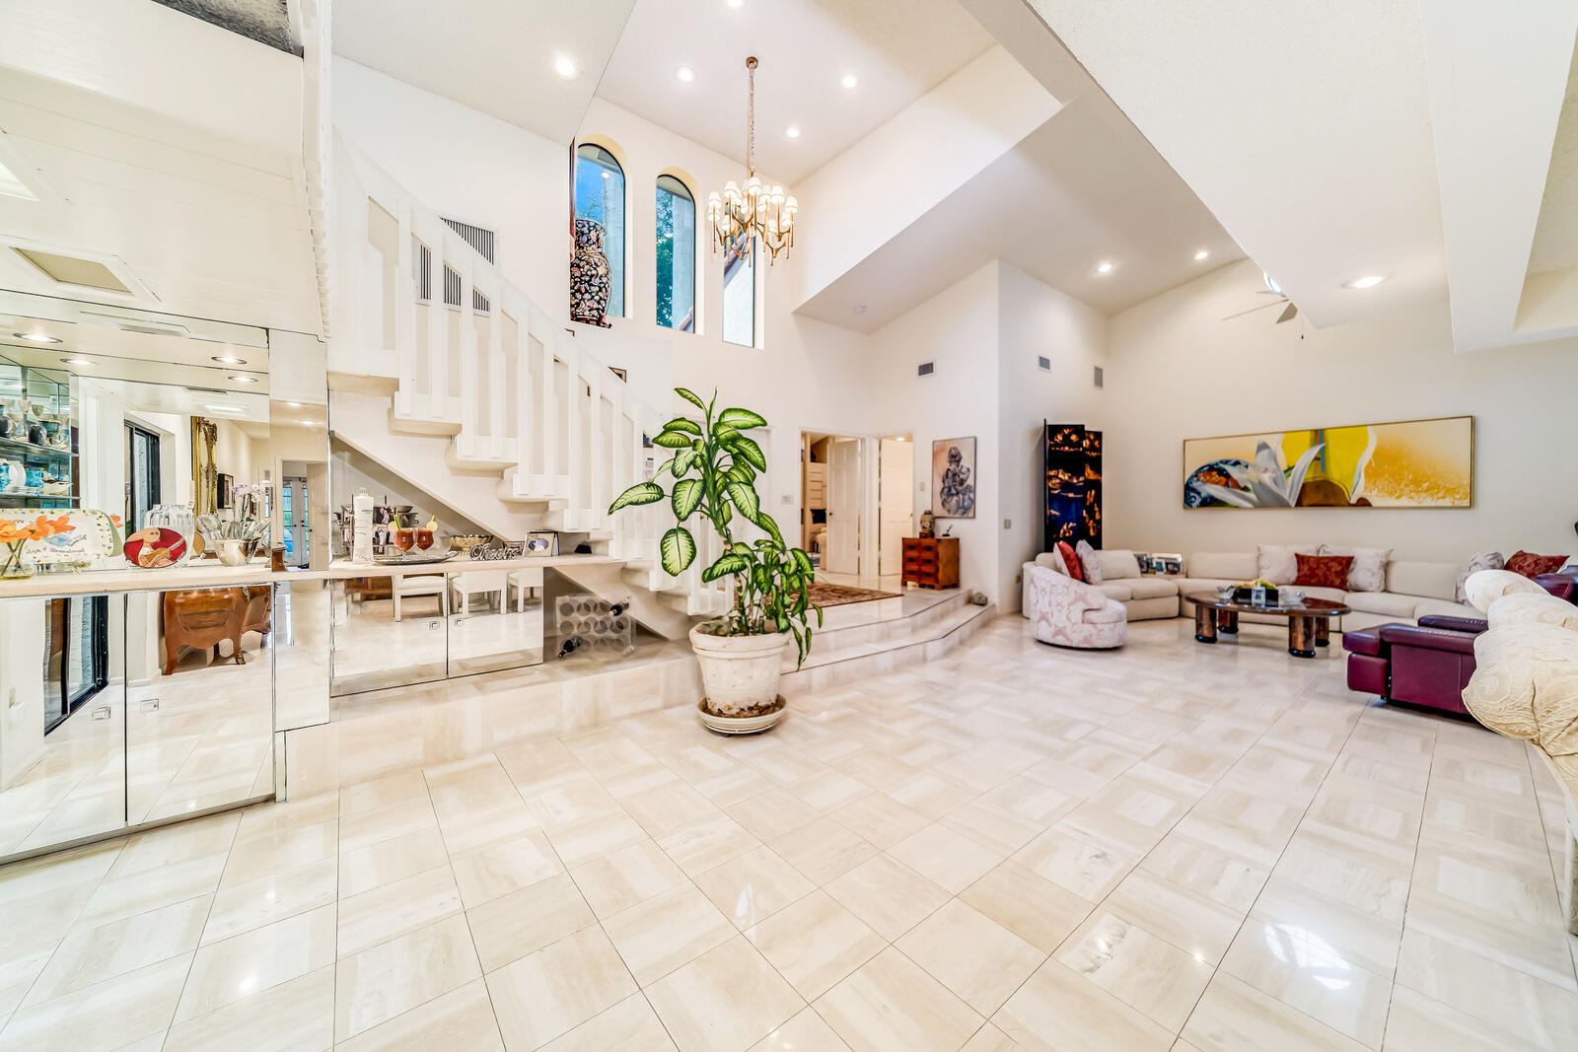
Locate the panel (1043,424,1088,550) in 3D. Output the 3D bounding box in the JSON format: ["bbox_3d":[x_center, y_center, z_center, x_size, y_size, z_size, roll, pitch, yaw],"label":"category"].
[{"bbox_3d":[4.235,-0.130,7.868,1.500,2.620,0.350,0,0,-38],"label":"panel"}]

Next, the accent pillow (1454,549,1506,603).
[{"bbox_3d":[6.660,0.500,5.050,0.160,0.480,0.460,20,3,9],"label":"accent pillow"}]

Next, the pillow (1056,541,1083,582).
[{"bbox_3d":[3.645,0.475,6.800,0.470,0.480,0.150,0,-24,-39],"label":"pillow"}]

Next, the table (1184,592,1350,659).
[{"bbox_3d":[4.830,0.975,5.360,1.340,0.425,1.270,0,0,-39],"label":"table"}]

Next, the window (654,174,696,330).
[{"bbox_3d":[-1.490,-3.630,7.000,0.570,2.030,0.090,0,0,-39],"label":"window"}]

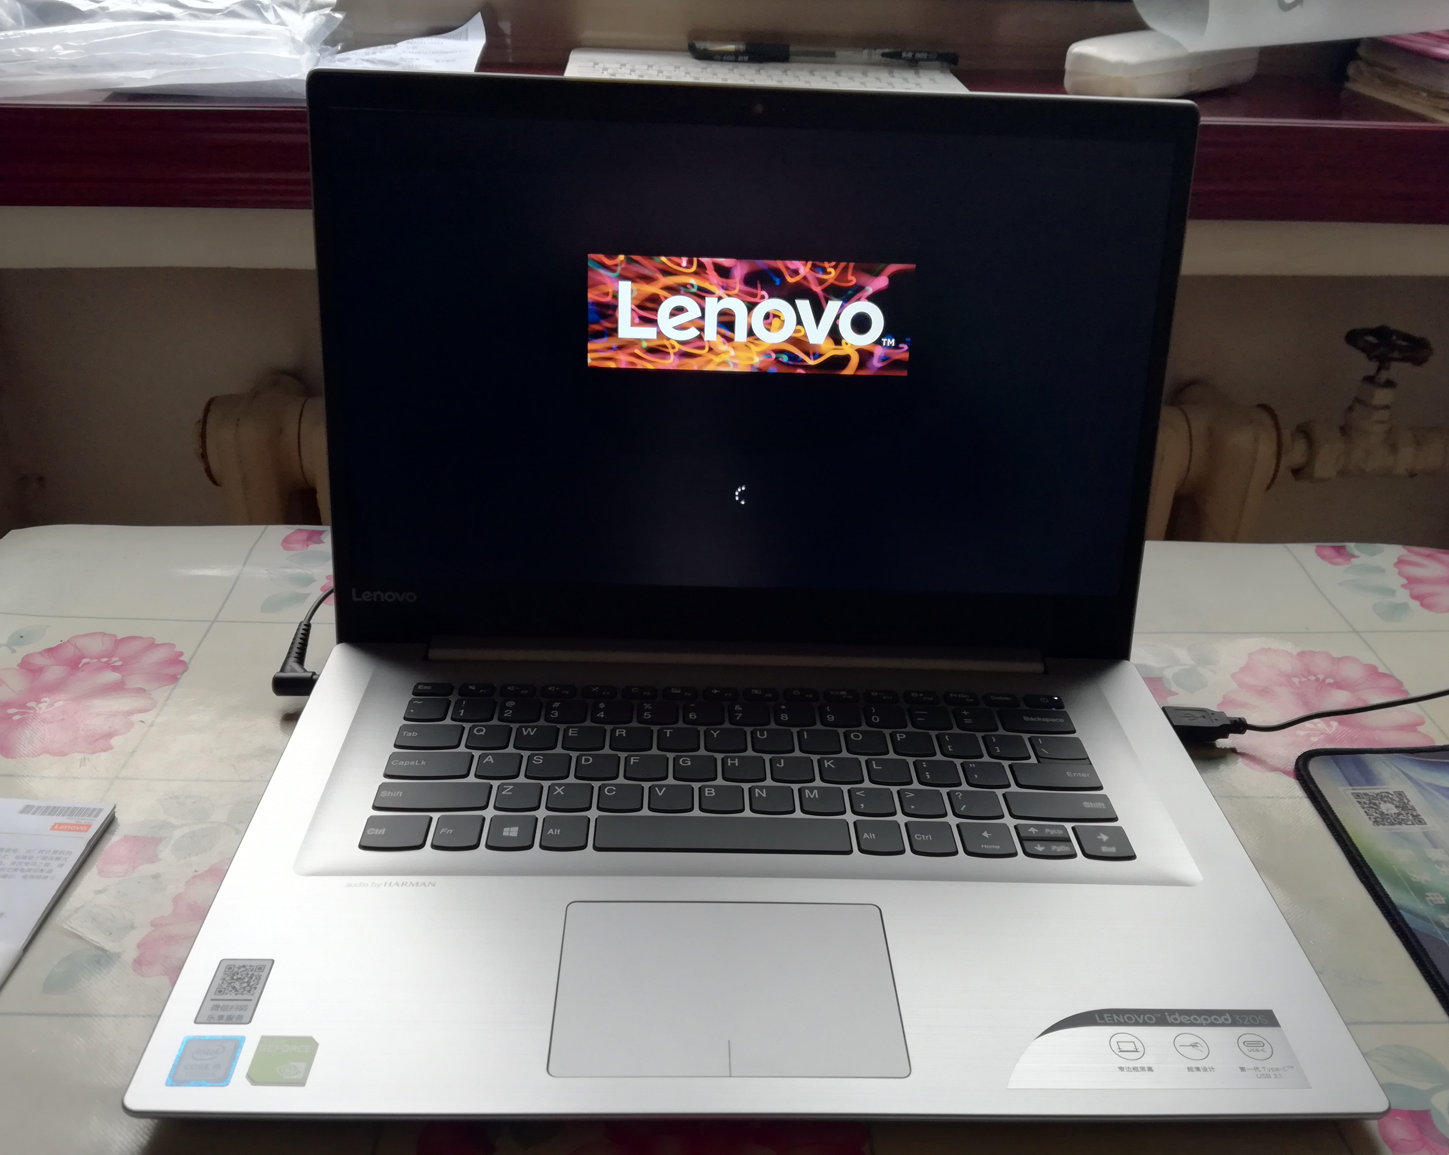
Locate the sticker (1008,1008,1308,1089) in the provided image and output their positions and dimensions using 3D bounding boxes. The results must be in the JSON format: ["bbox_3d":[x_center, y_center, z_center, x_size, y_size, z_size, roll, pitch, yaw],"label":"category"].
[{"bbox_3d":[0.126,0.141,0.360,0.090,0.001,0.029,1,30,-2],"label":"sticker"}]

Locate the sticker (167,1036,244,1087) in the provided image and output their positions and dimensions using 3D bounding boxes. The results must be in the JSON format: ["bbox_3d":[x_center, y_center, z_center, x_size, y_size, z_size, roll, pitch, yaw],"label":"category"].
[{"bbox_3d":[-0.148,0.138,0.343,0.018,0.001,0.017,1,30,-2],"label":"sticker"}]

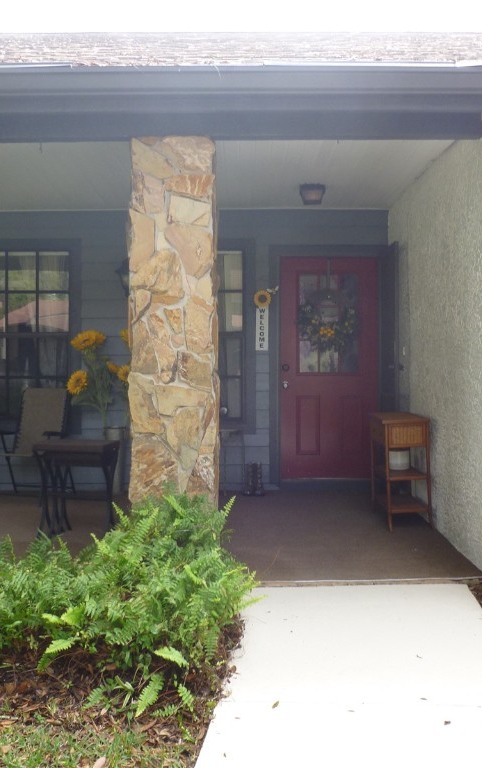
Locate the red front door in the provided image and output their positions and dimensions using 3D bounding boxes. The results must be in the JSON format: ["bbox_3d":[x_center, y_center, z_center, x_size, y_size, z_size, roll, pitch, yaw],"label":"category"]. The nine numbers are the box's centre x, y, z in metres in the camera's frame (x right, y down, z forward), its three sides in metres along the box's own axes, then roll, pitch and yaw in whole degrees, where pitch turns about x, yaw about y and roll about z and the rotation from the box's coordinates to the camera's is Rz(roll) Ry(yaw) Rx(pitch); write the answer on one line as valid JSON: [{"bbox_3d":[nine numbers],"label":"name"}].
[{"bbox_3d":[0.812,-0.154,7.600,0.915,2.040,0.070,0,1,0],"label":"red front door"}]

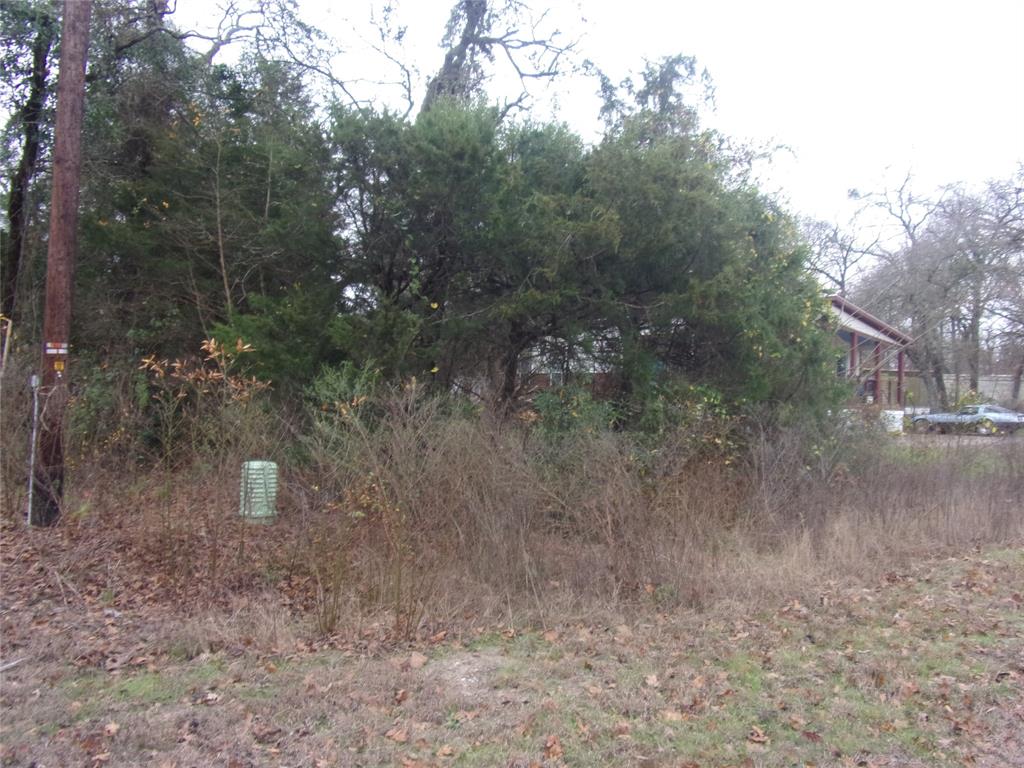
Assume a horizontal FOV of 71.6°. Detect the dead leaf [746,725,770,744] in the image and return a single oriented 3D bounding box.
[{"bbox_3d":[1.137,1.616,3.274,0.088,0.045,0.085,1,-1,0],"label":"dead leaf"}]

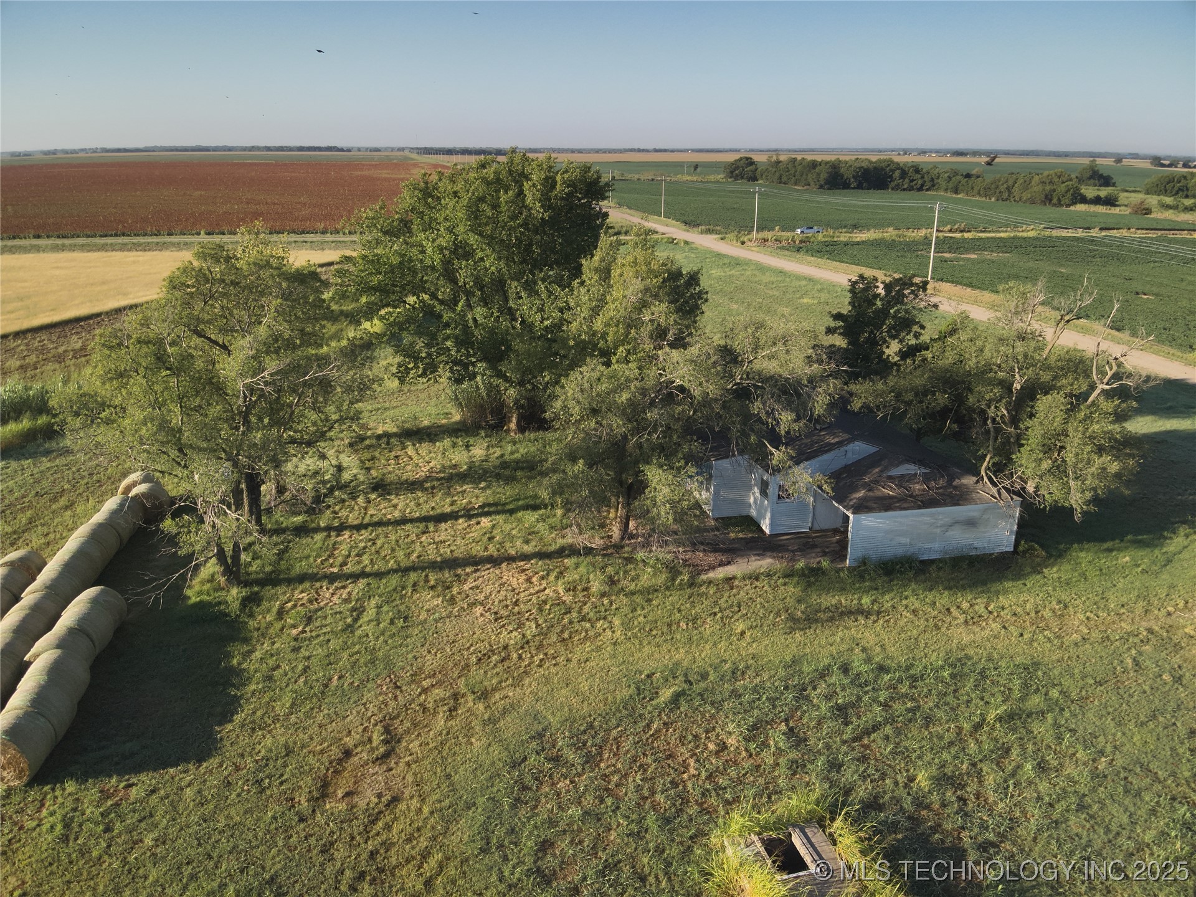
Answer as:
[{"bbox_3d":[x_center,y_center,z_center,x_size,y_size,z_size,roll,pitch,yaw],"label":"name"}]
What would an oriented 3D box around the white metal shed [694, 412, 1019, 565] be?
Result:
[{"bbox_3d":[11.716,0.893,41.659,12.500,4.500,12.400,-4,20,-10],"label":"white metal shed"}]

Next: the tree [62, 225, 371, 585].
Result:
[{"bbox_3d":[-16.537,-2.261,36.369,13.200,13.800,12.000,-9,22,-24],"label":"tree"}]

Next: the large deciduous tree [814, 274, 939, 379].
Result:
[{"bbox_3d":[16.356,-5.681,51.608,7.600,10.200,7.200,0,20,0],"label":"large deciduous tree"}]

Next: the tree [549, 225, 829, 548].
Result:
[{"bbox_3d":[3.962,-2.676,38.345,13.200,13.400,11.800,0,20,0],"label":"tree"}]

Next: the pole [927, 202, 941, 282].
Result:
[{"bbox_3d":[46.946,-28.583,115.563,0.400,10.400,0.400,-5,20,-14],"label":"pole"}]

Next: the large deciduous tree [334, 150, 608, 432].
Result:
[{"bbox_3d":[-7.331,-9.395,51.340,17.000,17.200,15.500,0,20,0],"label":"large deciduous tree"}]

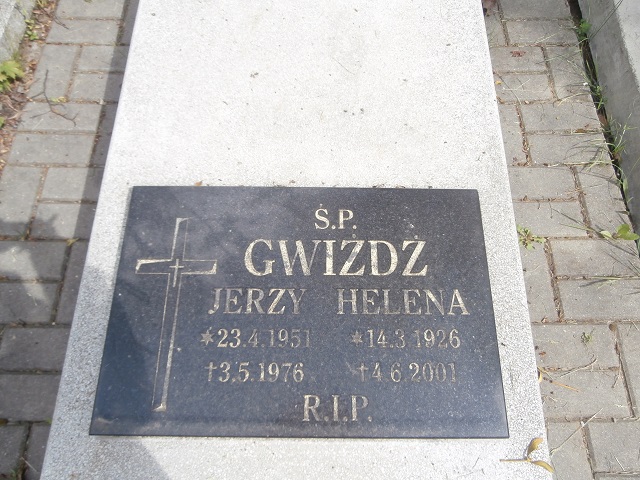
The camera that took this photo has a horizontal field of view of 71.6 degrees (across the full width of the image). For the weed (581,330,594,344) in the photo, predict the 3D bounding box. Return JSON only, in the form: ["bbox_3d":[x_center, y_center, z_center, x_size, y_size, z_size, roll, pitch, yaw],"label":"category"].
[{"bbox_3d":[0.590,0.215,0.979,0.027,0.016,0.030,0,68,-1],"label":"weed"}]

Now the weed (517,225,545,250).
[{"bbox_3d":[0.500,-0.006,1.062,0.070,0.025,0.065,0,68,-1],"label":"weed"}]

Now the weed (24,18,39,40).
[{"bbox_3d":[-0.838,-0.612,1.290,0.036,0.030,0.066,0,68,-1],"label":"weed"}]

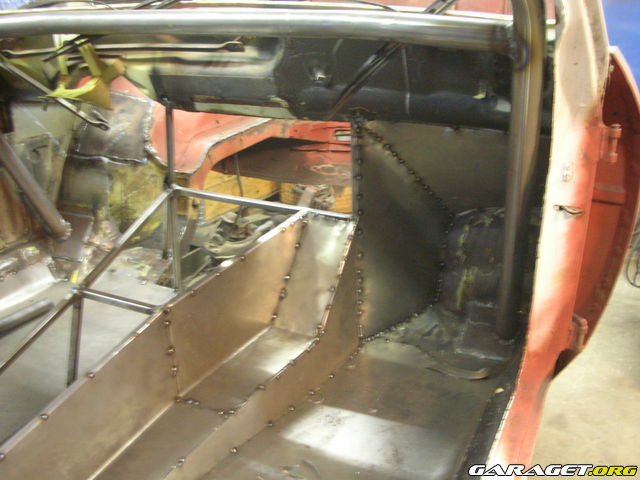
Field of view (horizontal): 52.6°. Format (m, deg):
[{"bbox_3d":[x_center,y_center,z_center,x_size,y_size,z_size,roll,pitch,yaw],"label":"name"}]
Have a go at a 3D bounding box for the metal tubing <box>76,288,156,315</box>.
[{"bbox_3d":[-0.397,0.119,1.260,0.187,0.017,0.017,10,16,21],"label":"metal tubing"}]

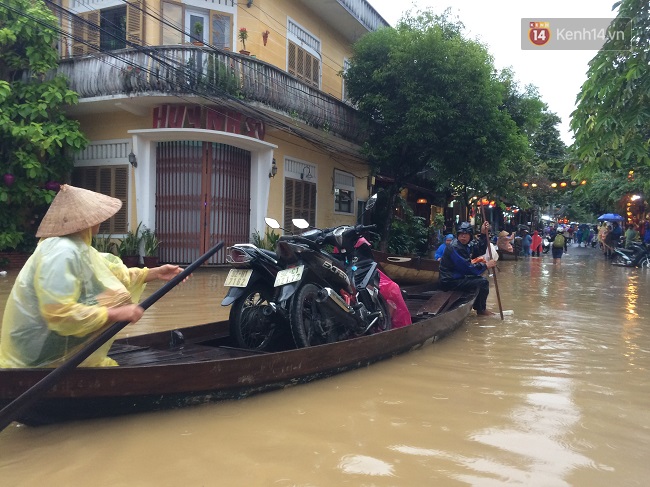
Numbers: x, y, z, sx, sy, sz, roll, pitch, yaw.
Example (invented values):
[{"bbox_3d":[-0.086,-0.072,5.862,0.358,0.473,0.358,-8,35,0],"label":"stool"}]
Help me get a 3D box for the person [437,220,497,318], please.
[{"bbox_3d":[1.702,0.302,6.500,0.720,1.120,0.580,1,1,26],"label":"person"}]

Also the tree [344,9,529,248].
[{"bbox_3d":[3.142,-2.826,15.200,5.200,7.350,5.000,1,1,27],"label":"tree"}]

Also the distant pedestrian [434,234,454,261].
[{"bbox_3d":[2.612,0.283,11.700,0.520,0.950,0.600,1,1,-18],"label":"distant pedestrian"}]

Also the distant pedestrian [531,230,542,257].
[{"bbox_3d":[11.074,0.036,28.500,0.620,1.500,0.450,1,1,24],"label":"distant pedestrian"}]

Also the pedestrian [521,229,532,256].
[{"bbox_3d":[10.577,0.003,28.500,0.450,1.530,0.520,1,1,27],"label":"pedestrian"}]

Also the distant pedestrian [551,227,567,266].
[{"bbox_3d":[8.494,0.199,19.800,0.600,1.620,0.450,1,1,25],"label":"distant pedestrian"}]

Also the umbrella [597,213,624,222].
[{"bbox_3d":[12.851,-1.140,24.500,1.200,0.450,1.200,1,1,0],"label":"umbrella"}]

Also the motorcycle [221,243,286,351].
[{"bbox_3d":[-0.276,0.283,4.639,0.680,1.060,1.900,1,1,26],"label":"motorcycle"}]

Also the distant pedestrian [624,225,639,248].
[{"bbox_3d":[13.515,-0.052,24.000,0.520,1.540,0.420,2,1,37],"label":"distant pedestrian"}]

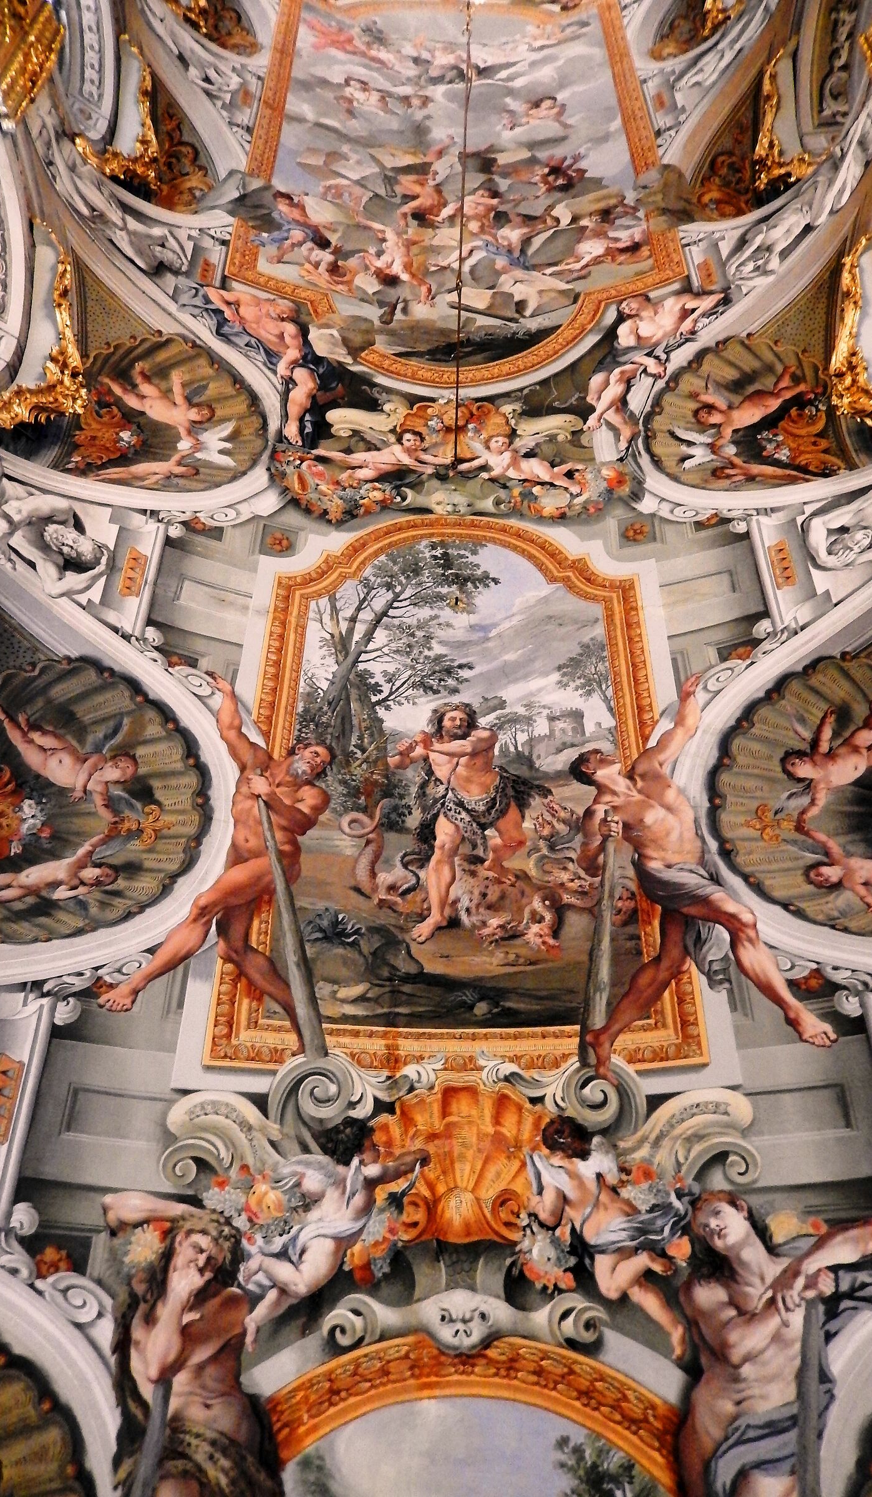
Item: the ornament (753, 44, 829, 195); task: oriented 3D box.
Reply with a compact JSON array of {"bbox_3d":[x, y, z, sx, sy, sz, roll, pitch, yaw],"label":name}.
[{"bbox_3d":[2.826,-5.203,8.962,0.380,0.850,2.000,0,-128,0],"label":"ornament"}]

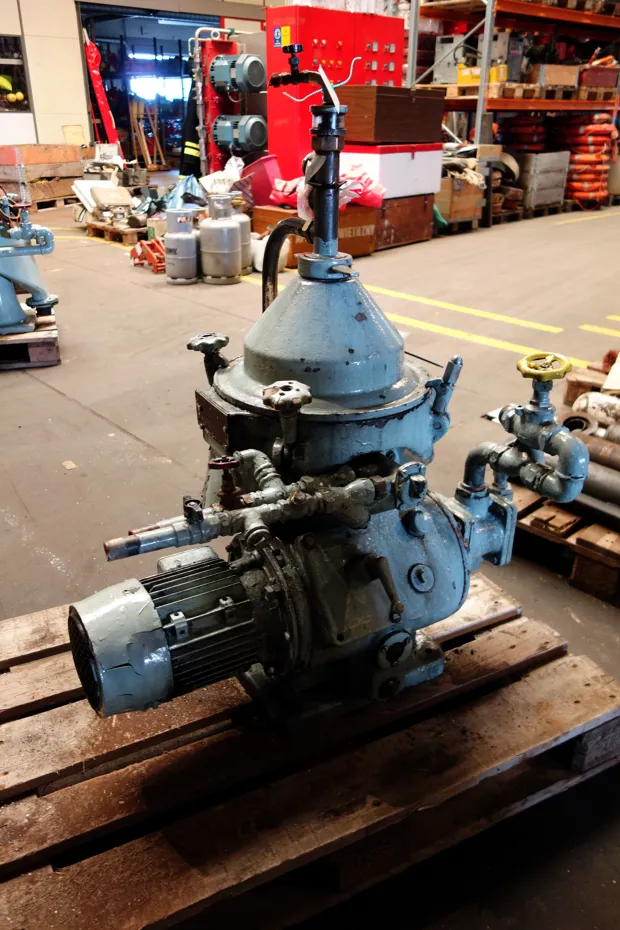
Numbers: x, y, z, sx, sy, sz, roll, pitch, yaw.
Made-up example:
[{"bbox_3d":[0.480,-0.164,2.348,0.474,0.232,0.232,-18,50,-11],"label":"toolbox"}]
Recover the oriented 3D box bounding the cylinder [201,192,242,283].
[{"bbox_3d":[-0.645,-1.637,5.251,0.295,0.585,0.295,0,27,0],"label":"cylinder"}]

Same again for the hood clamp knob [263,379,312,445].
[{"bbox_3d":[-0.032,-0.075,1.078,0.073,0.092,0.073,-3,29,2],"label":"hood clamp knob"}]

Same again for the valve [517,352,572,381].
[{"bbox_3d":[0.428,-0.178,1.322,0.100,0.028,0.100,0,27,0],"label":"valve"}]

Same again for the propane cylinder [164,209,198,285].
[{"bbox_3d":[-0.930,-1.567,5.214,0.227,0.490,0.227,0,27,0],"label":"propane cylinder"}]

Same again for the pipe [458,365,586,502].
[{"bbox_3d":[0.418,-0.035,1.415,0.080,0.345,0.320,-12,30,-23],"label":"pipe"}]

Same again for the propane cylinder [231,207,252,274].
[{"bbox_3d":[-0.596,-1.753,5.487,0.295,0.580,0.295,24,35,38],"label":"propane cylinder"}]

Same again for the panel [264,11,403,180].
[{"bbox_3d":[0.261,-3.341,7.226,1.357,1.971,0.435,-21,33,-36],"label":"panel"}]

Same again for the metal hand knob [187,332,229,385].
[{"bbox_3d":[-0.176,-0.184,1.268,0.074,0.088,0.074,-5,26,2],"label":"metal hand knob"}]

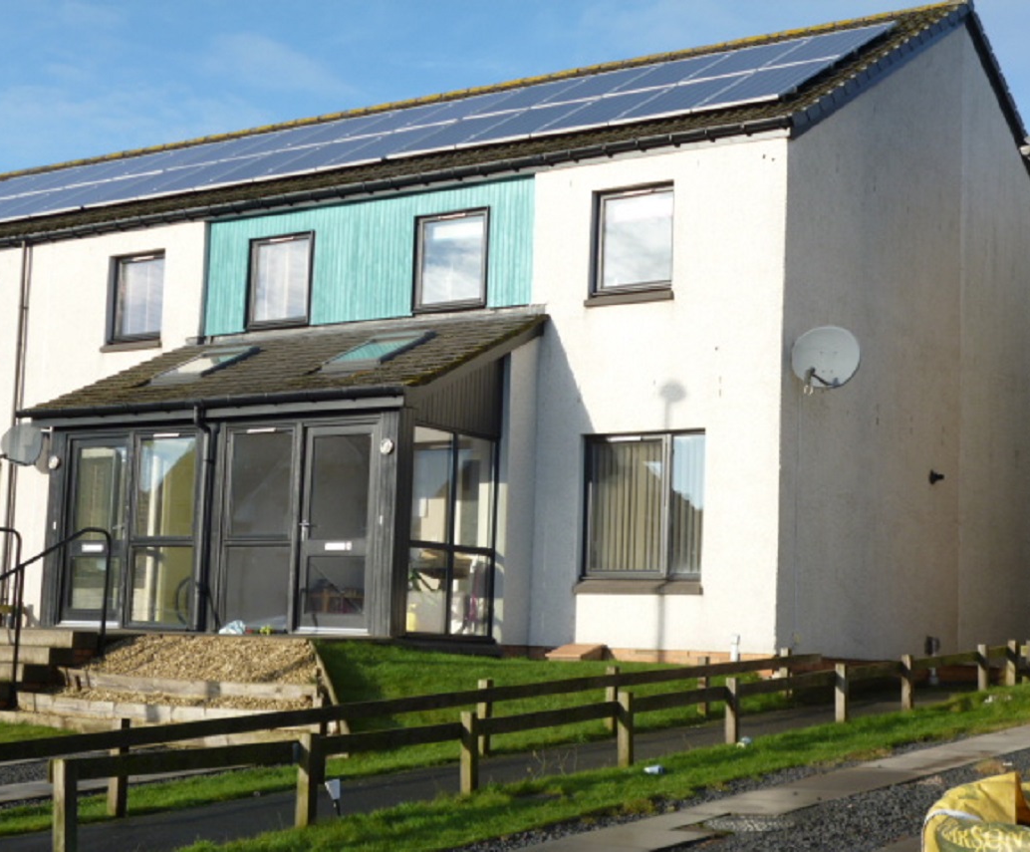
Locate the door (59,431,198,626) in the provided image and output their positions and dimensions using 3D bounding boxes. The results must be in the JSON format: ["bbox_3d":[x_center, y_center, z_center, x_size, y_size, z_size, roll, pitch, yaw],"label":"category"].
[{"bbox_3d":[-4.132,1.076,19.282,2.167,2.119,0.110,-3,-8,35],"label":"door"}]

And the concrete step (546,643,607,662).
[{"bbox_3d":[0.576,2.261,18.304,0.440,0.165,0.360,-3,-8,35],"label":"concrete step"}]

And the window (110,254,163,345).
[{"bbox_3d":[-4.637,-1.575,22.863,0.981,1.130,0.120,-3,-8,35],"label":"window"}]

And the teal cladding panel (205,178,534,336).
[{"bbox_3d":[-1.756,-1.872,20.799,4.773,1.405,0.090,-3,-8,35],"label":"teal cladding panel"}]

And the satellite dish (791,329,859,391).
[{"bbox_3d":[2.979,-0.641,17.637,0.660,0.600,0.360,-2,-8,28],"label":"satellite dish"}]

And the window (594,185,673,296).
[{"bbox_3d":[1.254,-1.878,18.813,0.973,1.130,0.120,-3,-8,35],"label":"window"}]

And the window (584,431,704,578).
[{"bbox_3d":[1.327,0.817,18.372,1.421,1.492,0.120,-3,-8,35],"label":"window"}]

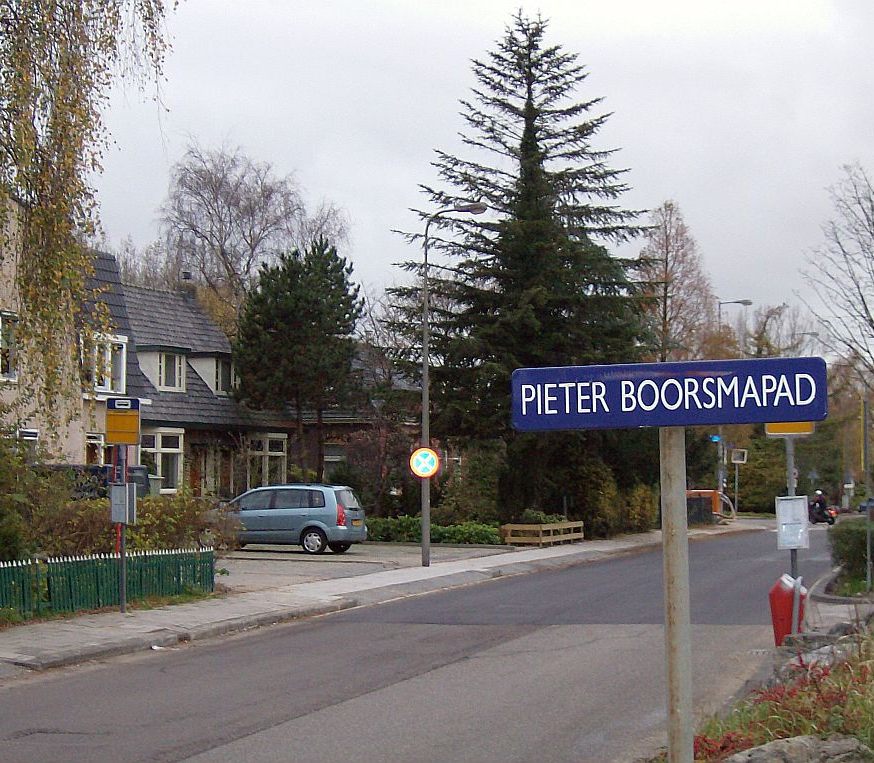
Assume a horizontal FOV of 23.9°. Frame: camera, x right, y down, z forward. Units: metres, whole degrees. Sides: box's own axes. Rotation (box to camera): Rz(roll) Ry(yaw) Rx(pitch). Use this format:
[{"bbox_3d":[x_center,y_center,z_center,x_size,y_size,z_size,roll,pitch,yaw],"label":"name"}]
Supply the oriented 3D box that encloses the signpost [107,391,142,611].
[{"bbox_3d":[-4.097,1.599,27.000,0.440,2.830,0.250,-1,-3,12],"label":"signpost"}]

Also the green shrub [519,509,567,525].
[{"bbox_3d":[2.962,4.011,58.000,1.350,0.880,1.200,-1,-3,15],"label":"green shrub"}]

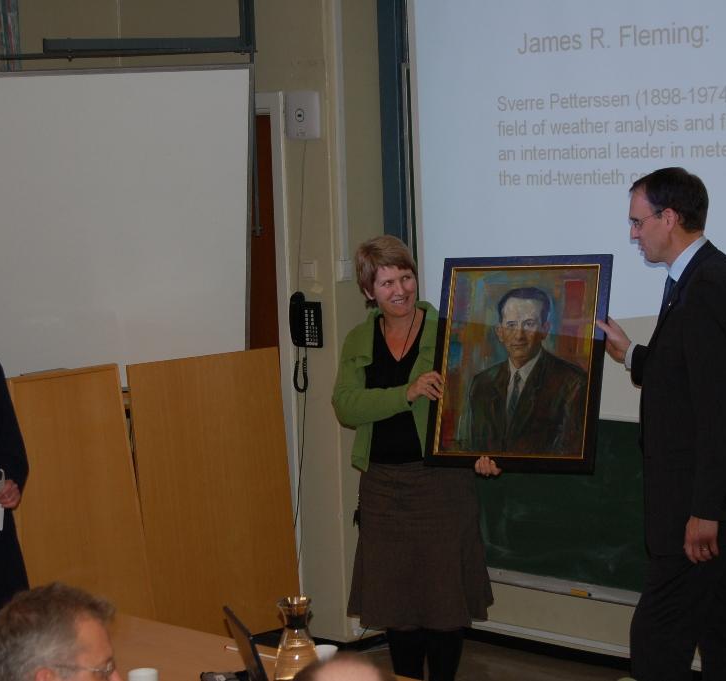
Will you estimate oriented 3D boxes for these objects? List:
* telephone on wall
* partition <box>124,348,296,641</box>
[{"bbox_3d":[-0.224,-0.073,7.731,0.056,0.208,0.140,-8,8,-44],"label":"telephone on wall"},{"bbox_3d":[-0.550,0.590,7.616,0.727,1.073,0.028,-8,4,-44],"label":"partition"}]

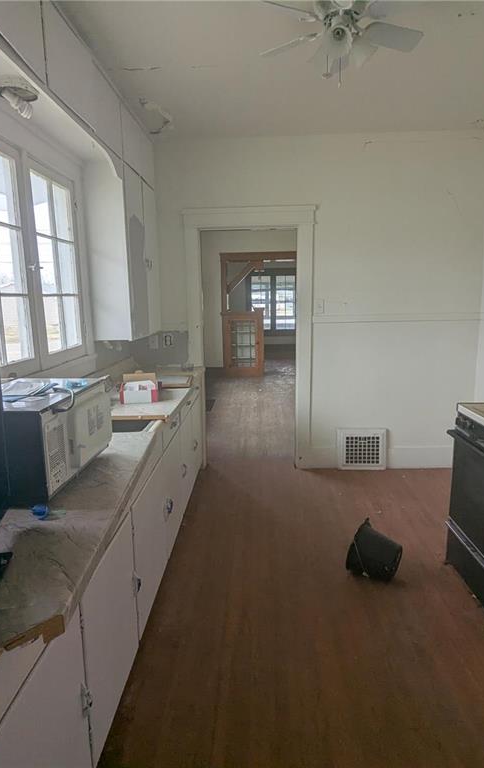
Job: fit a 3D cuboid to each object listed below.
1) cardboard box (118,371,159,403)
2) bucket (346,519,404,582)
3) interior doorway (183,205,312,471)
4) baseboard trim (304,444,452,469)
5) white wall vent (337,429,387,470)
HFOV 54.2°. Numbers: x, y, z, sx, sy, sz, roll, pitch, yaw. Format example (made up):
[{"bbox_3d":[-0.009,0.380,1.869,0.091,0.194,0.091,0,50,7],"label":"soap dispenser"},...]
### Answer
[{"bbox_3d":[-0.636,0.018,2.919,0.230,0.175,0.140,-3,11,-11],"label":"cardboard box"},{"bbox_3d":[0.720,0.924,2.546,0.225,0.285,0.285,17,19,32],"label":"bucket"},{"bbox_3d":[0.072,-0.342,4.033,1.053,2.205,0.140,0,11,3],"label":"interior doorway"},{"bbox_3d":[1.244,0.640,4.114,1.404,0.214,0.025,0,11,3],"label":"baseboard trim"},{"bbox_3d":[1.042,0.564,4.101,0.435,0.374,0.045,0,11,3],"label":"white wall vent"}]

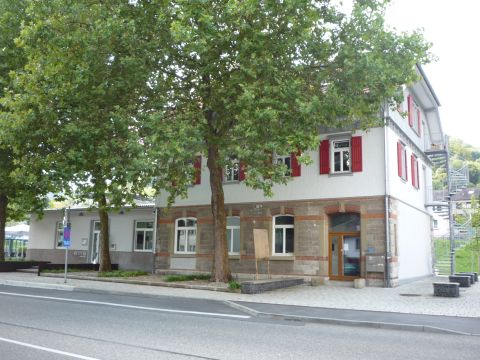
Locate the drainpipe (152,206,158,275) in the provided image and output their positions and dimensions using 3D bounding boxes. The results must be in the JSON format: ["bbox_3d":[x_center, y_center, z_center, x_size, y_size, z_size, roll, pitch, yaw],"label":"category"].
[{"bbox_3d":[-5.213,3.717,27.445,0.130,4.109,0.130,-5,-11,33],"label":"drainpipe"}]

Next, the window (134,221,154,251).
[{"bbox_3d":[-6.066,3.555,28.273,1.669,1.901,0.160,-5,-11,33],"label":"window"}]

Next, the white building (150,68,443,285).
[{"bbox_3d":[4.053,-0.356,28.783,14.742,12.960,11.745,-5,-11,33],"label":"white building"}]

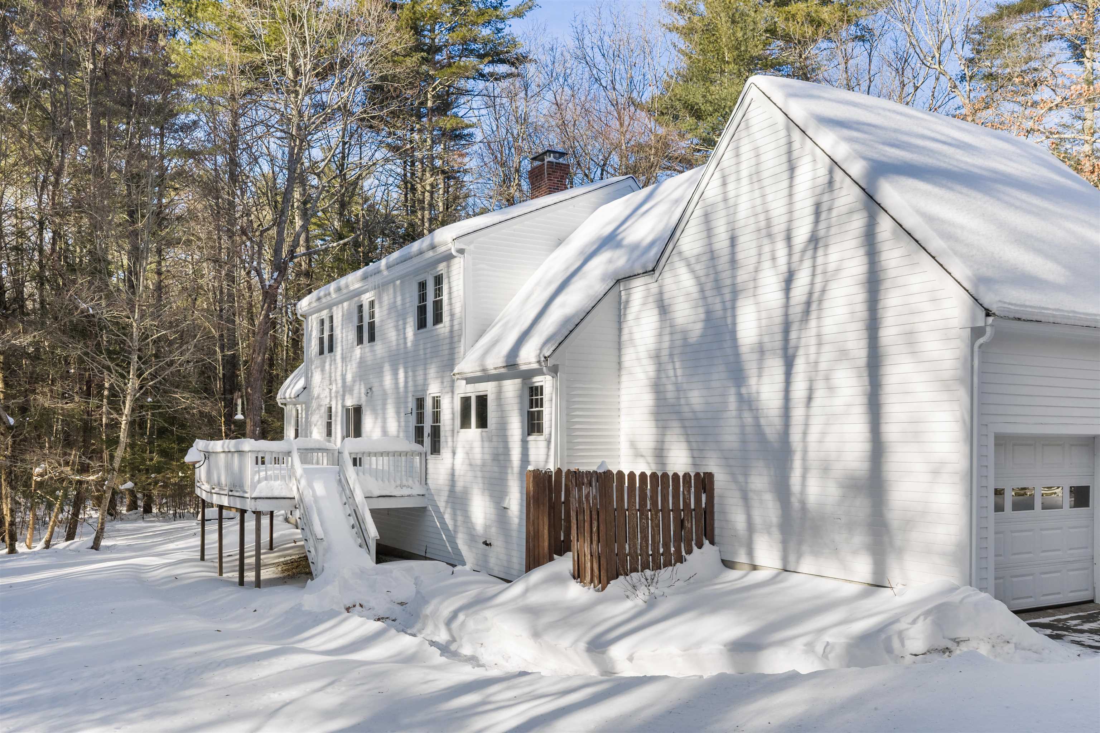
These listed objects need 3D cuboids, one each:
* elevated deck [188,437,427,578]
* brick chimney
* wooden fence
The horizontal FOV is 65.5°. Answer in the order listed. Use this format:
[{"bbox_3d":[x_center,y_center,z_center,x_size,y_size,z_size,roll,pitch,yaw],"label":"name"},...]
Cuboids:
[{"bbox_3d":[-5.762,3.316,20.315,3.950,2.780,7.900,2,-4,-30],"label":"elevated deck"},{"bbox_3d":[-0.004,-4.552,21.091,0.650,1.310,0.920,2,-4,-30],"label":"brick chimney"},{"bbox_3d":[0.980,2.550,13.716,1.980,1.770,2.600,2,-4,-30],"label":"wooden fence"}]

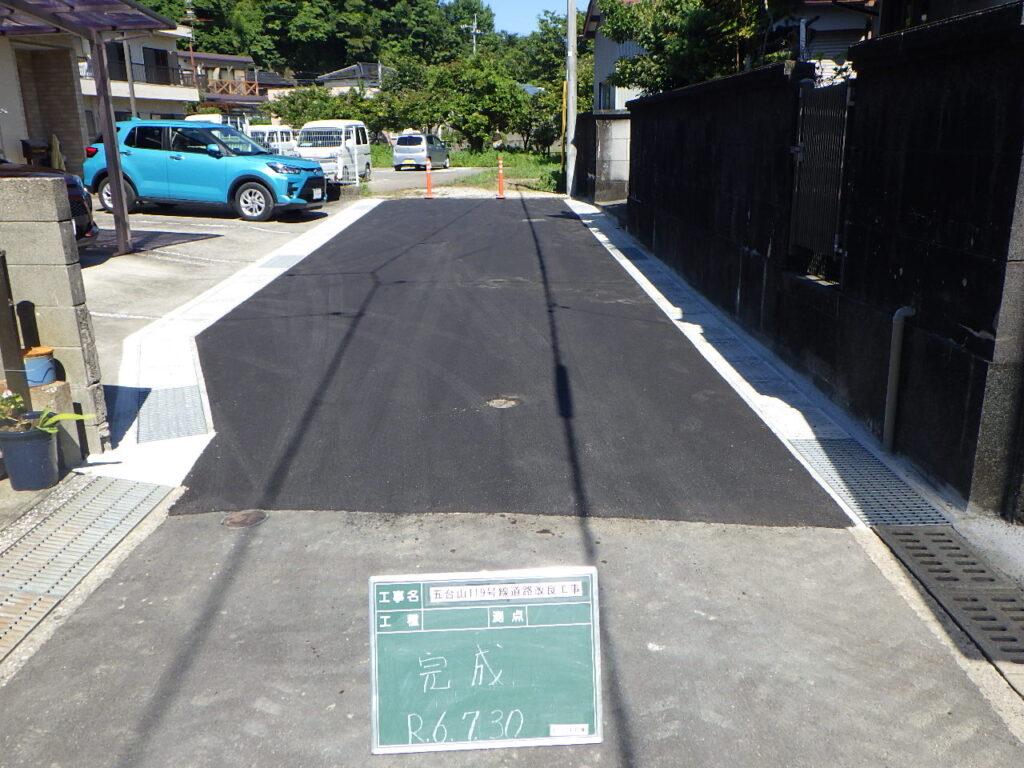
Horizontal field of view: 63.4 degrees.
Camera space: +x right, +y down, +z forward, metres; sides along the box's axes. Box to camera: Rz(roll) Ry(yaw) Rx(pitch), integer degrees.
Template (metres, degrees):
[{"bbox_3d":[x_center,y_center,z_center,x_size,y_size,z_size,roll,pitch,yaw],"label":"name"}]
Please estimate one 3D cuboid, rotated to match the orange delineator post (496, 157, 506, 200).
[{"bbox_3d":[-0.237,-4.647,18.664,0.220,0.940,0.220,0,17,0],"label":"orange delineator post"}]

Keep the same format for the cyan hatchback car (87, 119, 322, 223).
[{"bbox_3d":[-5.314,-3.783,14.474,3.995,1.610,1.695,5,17,10],"label":"cyan hatchback car"}]

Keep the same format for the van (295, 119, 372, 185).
[{"bbox_3d":[-5.586,-7.380,26.180,1.475,1.880,3.395,2,17,6],"label":"van"}]

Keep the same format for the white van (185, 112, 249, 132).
[{"bbox_3d":[-11.241,-9.321,31.775,1.500,1.900,3.400,3,17,8],"label":"white van"}]

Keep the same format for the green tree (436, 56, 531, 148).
[{"bbox_3d":[-1.523,-14.663,44.809,5.000,5.600,4.800,0,17,0],"label":"green tree"}]

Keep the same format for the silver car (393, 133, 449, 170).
[{"bbox_3d":[-3.817,-10.036,35.865,1.475,1.500,3.395,5,17,14],"label":"silver car"}]

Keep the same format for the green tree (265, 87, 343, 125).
[{"bbox_3d":[-11.724,-14.814,47.607,4.600,4.200,4.400,0,17,0],"label":"green tree"}]

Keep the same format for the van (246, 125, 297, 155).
[{"bbox_3d":[-11.615,-11.447,39.772,1.475,1.880,3.395,3,17,9],"label":"van"}]

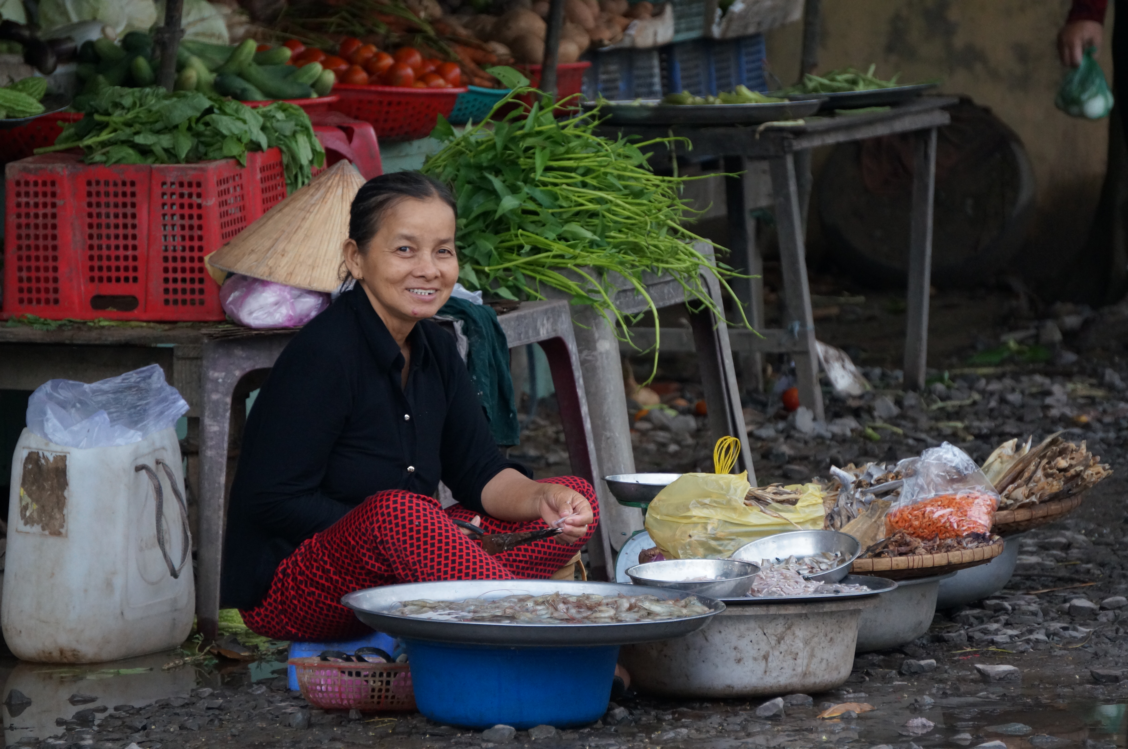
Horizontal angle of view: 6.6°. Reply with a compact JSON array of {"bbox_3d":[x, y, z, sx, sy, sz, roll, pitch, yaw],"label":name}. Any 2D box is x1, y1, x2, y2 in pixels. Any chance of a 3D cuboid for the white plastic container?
[{"bbox_3d":[-0.683,0.243,14.320,0.230,0.335,0.225,3,6,32],"label":"white plastic container"}]

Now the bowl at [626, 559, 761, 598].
[{"bbox_3d":[0.187,0.295,14.100,0.194,0.043,0.194,0,5,0],"label":"bowl"}]

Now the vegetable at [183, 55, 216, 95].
[{"bbox_3d":[-0.567,-0.465,15.350,0.037,0.115,0.037,-5,-35,-46],"label":"vegetable"}]

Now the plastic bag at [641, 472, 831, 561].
[{"bbox_3d":[0.262,0.219,14.920,0.280,0.140,0.220,0,5,0],"label":"plastic bag"}]

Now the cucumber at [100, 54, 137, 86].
[{"bbox_3d":[-0.812,-0.556,17.800,0.125,0.036,0.036,-40,-13,23],"label":"cucumber"}]

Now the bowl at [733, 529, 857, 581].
[{"bbox_3d":[0.351,0.295,14.689,0.200,0.052,0.200,-7,20,2],"label":"bowl"}]

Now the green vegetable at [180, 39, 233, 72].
[{"bbox_3d":[-0.559,-0.504,15.420,0.130,0.040,0.040,15,7,9],"label":"green vegetable"}]

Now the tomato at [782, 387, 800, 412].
[{"bbox_3d":[0.444,0.048,18.900,0.047,0.047,0.047,-1,5,0],"label":"tomato"}]

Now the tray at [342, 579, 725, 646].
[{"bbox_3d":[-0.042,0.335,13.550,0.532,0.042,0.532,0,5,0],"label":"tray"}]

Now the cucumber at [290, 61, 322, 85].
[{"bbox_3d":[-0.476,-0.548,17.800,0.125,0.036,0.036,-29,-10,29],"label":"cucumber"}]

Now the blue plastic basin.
[{"bbox_3d":[-0.069,0.420,13.550,0.300,0.125,0.300,0,5,0],"label":"blue plastic basin"}]

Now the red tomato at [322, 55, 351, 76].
[{"bbox_3d":[-0.407,-0.551,17.450,0.051,0.042,0.047,-1,5,0],"label":"red tomato"}]

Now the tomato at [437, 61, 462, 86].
[{"bbox_3d":[-0.198,-0.518,16.850,0.046,0.047,0.046,0,5,0],"label":"tomato"}]

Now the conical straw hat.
[{"bbox_3d":[-0.359,-0.246,15.400,0.390,0.190,0.390,8,7,0],"label":"conical straw hat"}]

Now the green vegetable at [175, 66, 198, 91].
[{"bbox_3d":[-0.661,-0.521,17.150,0.042,0.046,0.110,0,5,6],"label":"green vegetable"}]

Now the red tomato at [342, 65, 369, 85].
[{"bbox_3d":[-0.357,-0.511,16.750,0.047,0.045,0.047,0,5,0],"label":"red tomato"}]

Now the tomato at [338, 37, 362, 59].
[{"bbox_3d":[-0.383,-0.583,17.500,0.045,0.043,0.045,-1,5,0],"label":"tomato"}]

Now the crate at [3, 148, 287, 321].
[{"bbox_3d":[-0.651,-0.244,15.956,0.385,0.255,0.550,1,6,17],"label":"crate"}]

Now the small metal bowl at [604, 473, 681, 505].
[{"bbox_3d":[0.143,0.168,14.350,0.173,0.034,0.173,0,5,0],"label":"small metal bowl"}]

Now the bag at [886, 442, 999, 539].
[{"bbox_3d":[0.587,0.180,15.150,0.175,0.150,0.140,-1,5,0],"label":"bag"}]

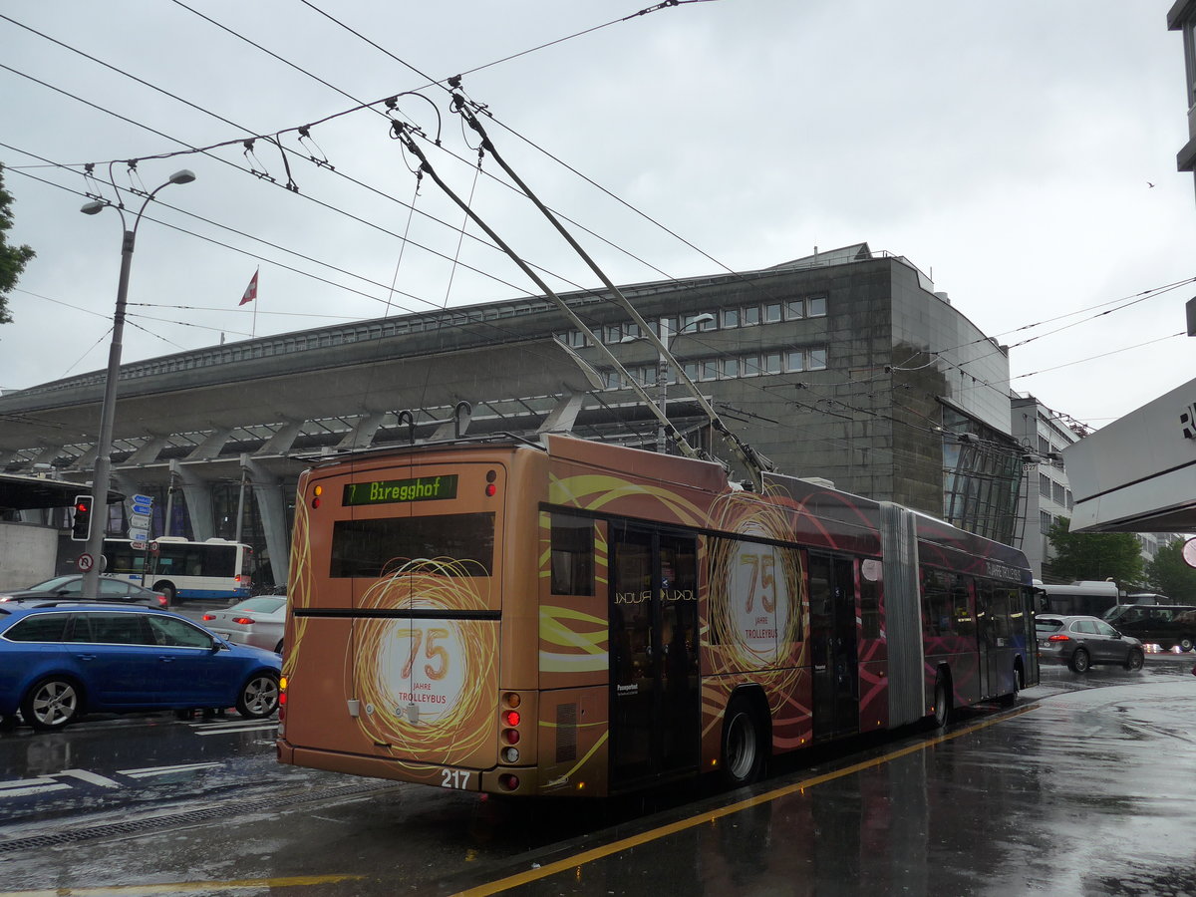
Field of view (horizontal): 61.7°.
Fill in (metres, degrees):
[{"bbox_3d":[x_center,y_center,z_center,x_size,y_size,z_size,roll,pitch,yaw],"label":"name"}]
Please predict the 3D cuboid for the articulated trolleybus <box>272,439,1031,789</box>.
[{"bbox_3d":[3.482,2.566,14.695,2.680,3.120,18.075,-5,-11,33],"label":"articulated trolleybus"}]

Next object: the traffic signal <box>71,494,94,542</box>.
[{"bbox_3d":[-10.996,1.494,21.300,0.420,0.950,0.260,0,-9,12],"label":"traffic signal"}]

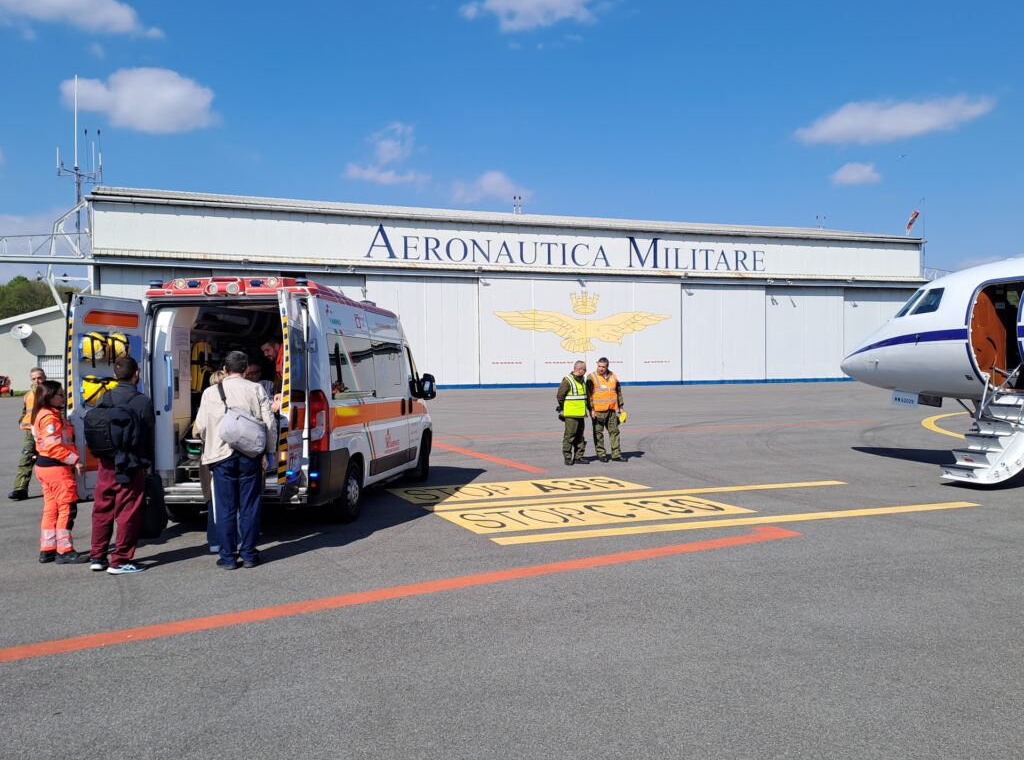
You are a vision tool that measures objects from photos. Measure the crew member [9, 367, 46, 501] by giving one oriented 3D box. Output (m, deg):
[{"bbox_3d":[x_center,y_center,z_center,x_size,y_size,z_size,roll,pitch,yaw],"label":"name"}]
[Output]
[{"bbox_3d":[-6.362,0.692,9.750,0.500,1.714,0.400,0,1,9],"label":"crew member"}]

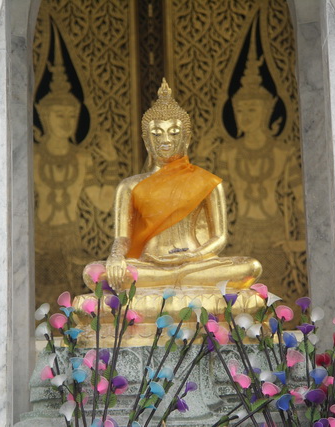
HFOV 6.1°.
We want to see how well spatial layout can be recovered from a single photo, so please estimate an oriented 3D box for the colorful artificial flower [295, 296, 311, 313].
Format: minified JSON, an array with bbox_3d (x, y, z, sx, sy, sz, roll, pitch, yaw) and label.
[{"bbox_3d":[0.392,0.264,9.000,0.046,0.042,0.045,-2,-22,0],"label":"colorful artificial flower"}]

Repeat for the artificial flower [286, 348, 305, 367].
[{"bbox_3d":[0.369,0.415,9.000,0.053,0.050,0.045,6,-23,-19],"label":"artificial flower"}]

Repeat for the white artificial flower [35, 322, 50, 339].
[{"bbox_3d":[-0.380,0.356,9.500,0.043,0.049,0.043,8,-18,-30],"label":"white artificial flower"}]

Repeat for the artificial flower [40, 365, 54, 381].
[{"bbox_3d":[-0.350,0.463,9.050,0.036,0.040,0.035,-13,-22,30],"label":"artificial flower"}]

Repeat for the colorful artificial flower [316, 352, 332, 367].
[{"bbox_3d":[0.477,0.446,9.550,0.049,0.043,0.044,4,-17,-18],"label":"colorful artificial flower"}]

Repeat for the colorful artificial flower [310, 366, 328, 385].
[{"bbox_3d":[0.432,0.466,8.950,0.053,0.046,0.046,-2,-19,0],"label":"colorful artificial flower"}]

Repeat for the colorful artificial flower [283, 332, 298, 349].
[{"bbox_3d":[0.374,0.386,9.500,0.043,0.049,0.043,4,-17,-18],"label":"colorful artificial flower"}]

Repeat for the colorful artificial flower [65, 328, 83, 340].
[{"bbox_3d":[-0.268,0.350,9.000,0.052,0.031,0.045,-2,-22,0],"label":"colorful artificial flower"}]

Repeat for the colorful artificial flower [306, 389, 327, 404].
[{"bbox_3d":[0.424,0.523,8.900,0.058,0.041,0.045,0,-19,-6],"label":"colorful artificial flower"}]

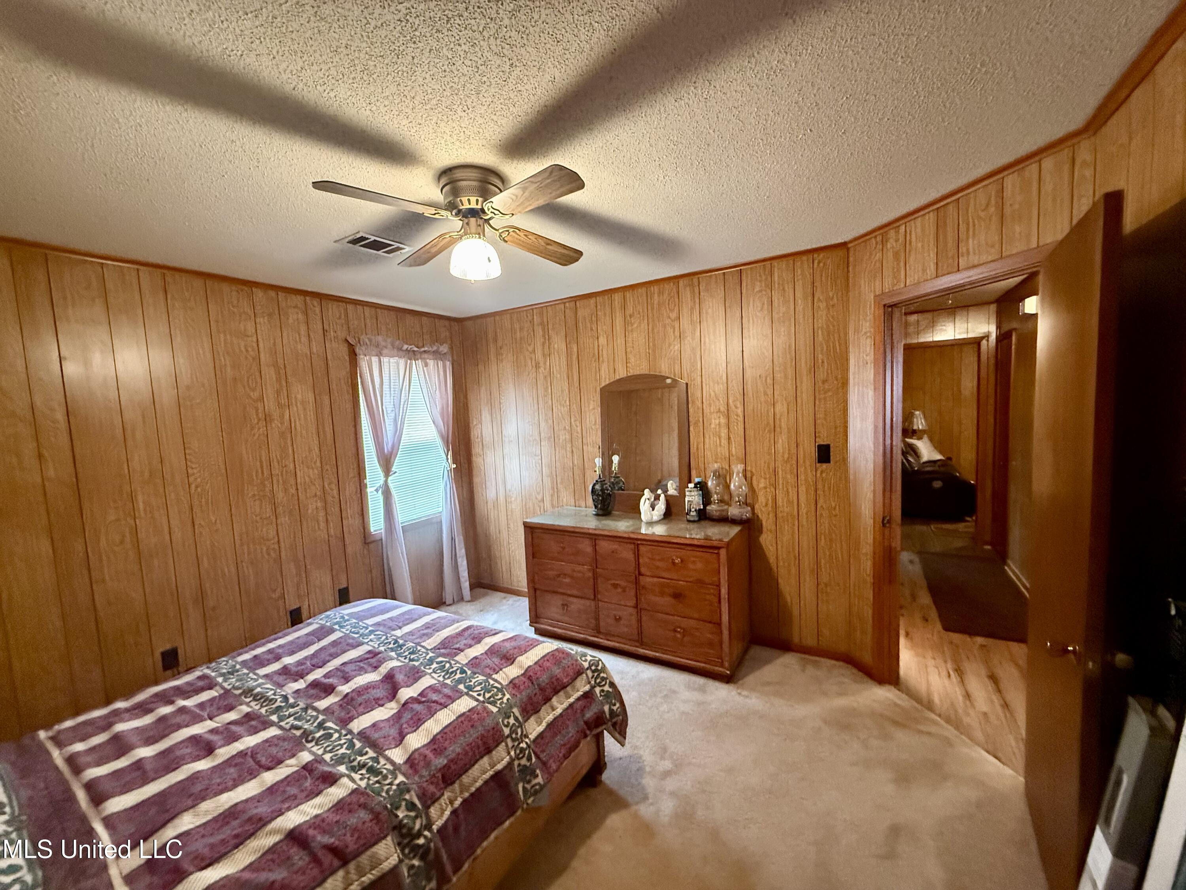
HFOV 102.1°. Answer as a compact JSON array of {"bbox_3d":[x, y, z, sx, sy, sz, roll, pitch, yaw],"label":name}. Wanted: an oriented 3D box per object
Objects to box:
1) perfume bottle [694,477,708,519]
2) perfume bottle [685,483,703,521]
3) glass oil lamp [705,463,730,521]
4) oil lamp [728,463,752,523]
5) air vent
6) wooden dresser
[{"bbox_3d":[0.703,0.355,3.190,0.088,0.268,0.078,-1,5,22],"label":"perfume bottle"},{"bbox_3d":[0.648,0.376,3.137,0.090,0.240,0.080,-1,5,19],"label":"perfume bottle"},{"bbox_3d":[0.806,0.307,3.129,0.144,0.362,0.144,0,5,31],"label":"glass oil lamp"},{"bbox_3d":[0.928,0.306,3.037,0.143,0.366,0.143,0,5,31],"label":"oil lamp"},{"bbox_3d":[-1.064,-0.967,2.347,0.207,0.015,0.295,0,5,31],"label":"air vent"},{"bbox_3d":[0.280,0.921,3.234,1.410,0.825,0.505,0,5,31],"label":"wooden dresser"}]

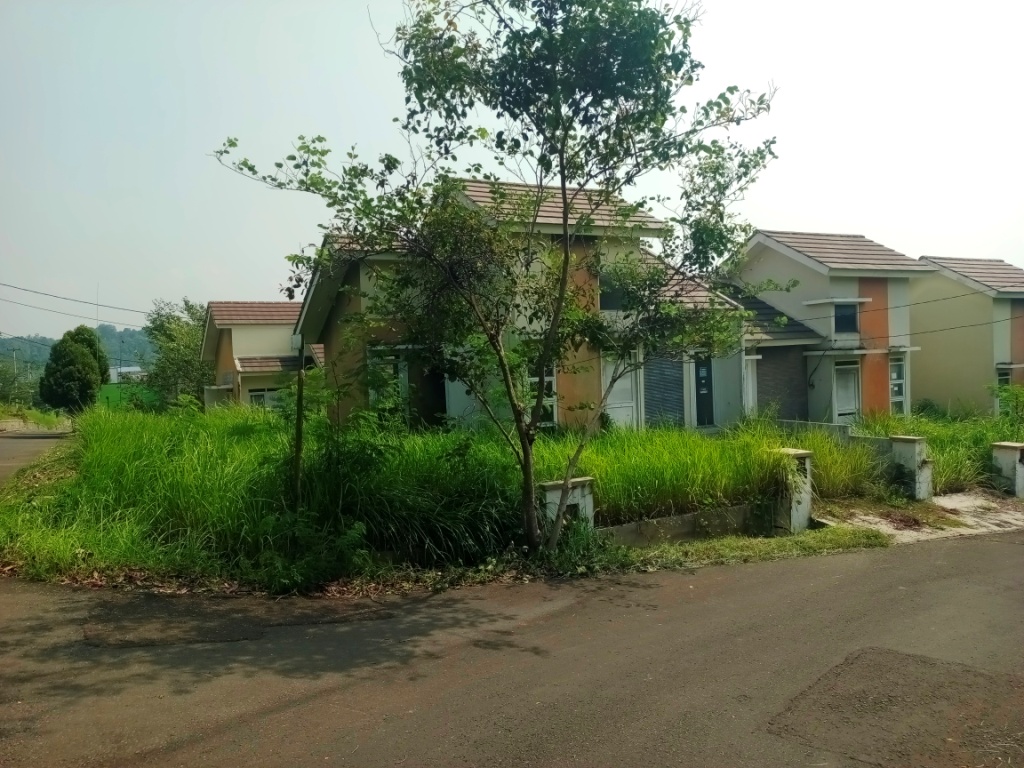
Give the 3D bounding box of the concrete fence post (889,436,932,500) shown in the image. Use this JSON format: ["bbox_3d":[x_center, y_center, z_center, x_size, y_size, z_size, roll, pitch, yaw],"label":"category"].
[{"bbox_3d":[6.725,1.408,12.466,0.412,0.991,0.480,-3,2,-24],"label":"concrete fence post"}]

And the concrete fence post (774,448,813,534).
[{"bbox_3d":[4.298,1.647,11.399,0.420,1.168,0.500,-3,2,-24],"label":"concrete fence post"}]

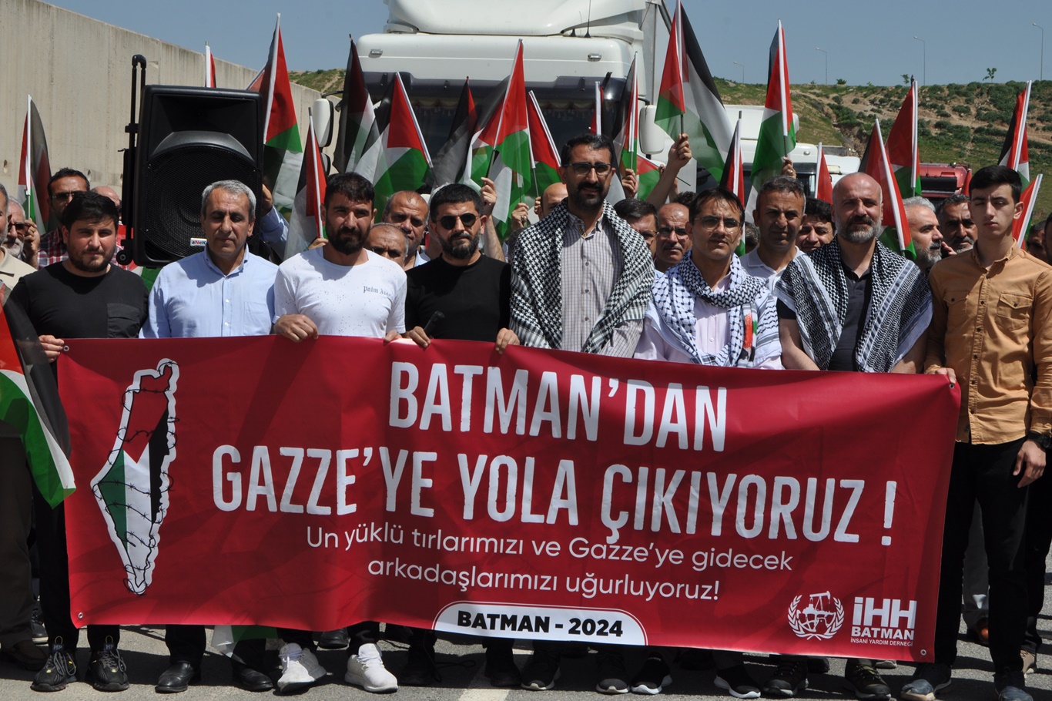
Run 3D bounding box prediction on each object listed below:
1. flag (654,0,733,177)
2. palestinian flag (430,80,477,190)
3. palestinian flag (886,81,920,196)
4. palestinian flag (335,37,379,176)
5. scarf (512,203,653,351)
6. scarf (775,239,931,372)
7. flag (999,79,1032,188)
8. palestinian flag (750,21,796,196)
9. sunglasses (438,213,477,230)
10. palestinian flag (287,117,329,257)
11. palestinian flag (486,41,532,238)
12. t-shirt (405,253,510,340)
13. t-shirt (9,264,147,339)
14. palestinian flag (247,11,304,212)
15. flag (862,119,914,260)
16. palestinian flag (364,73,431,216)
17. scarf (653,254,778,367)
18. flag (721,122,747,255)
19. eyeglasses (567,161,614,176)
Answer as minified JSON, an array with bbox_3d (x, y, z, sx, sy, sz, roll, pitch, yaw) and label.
[{"bbox_3d":[0.660,-1.014,8.600,0.310,0.706,0.200,1,1,0],"label":"flag"},{"bbox_3d":[-0.305,-0.893,9.300,0.220,0.530,0.150,5,3,0],"label":"palestinian flag"},{"bbox_3d":[1.500,-0.833,8.800,0.172,0.518,0.150,1,1,0],"label":"palestinian flag"},{"bbox_3d":[-0.695,-0.980,9.000,0.186,0.624,0.180,1,1,0],"label":"palestinian flag"},{"bbox_3d":[0.196,-0.223,7.570,0.503,0.593,0.330,1,1,-1],"label":"scarf"},{"bbox_3d":[1.127,-0.132,7.550,0.541,0.512,0.330,1,1,2],"label":"scarf"},{"bbox_3d":[1.934,-0.830,8.700,0.157,0.480,0.150,1,1,0],"label":"flag"},{"bbox_3d":[0.977,-0.936,8.700,0.200,0.760,0.160,0,3,0],"label":"palestinian flag"},{"bbox_3d":[-0.234,-0.446,7.560,0.142,0.050,0.140,-7,2,5],"label":"sunglasses"},{"bbox_3d":[-0.804,-0.589,8.100,0.180,0.560,0.150,0,3,0],"label":"palestinian flag"},{"bbox_3d":[-0.083,-0.867,9.000,0.220,0.800,0.170,3,3,0],"label":"palestinian flag"},{"bbox_3d":[-0.231,0.006,7.450,0.470,0.660,0.260,0,3,0],"label":"t-shirt"},{"bbox_3d":[-1.545,0.026,7.580,0.495,0.654,0.280,1,1,-5],"label":"t-shirt"},{"bbox_3d":[-0.949,-0.908,8.500,0.220,0.790,0.170,0,3,-6],"label":"palestinian flag"},{"bbox_3d":[1.313,-0.582,8.000,0.220,0.530,0.150,-6,3,-6],"label":"flag"},{"bbox_3d":[-0.517,-0.812,8.700,0.294,0.574,0.200,1,1,0],"label":"palestinian flag"},{"bbox_3d":[0.638,-0.111,7.380,0.450,0.440,0.270,0,3,-6],"label":"scarf"},{"bbox_3d":[0.744,-0.592,8.050,0.170,0.550,0.140,0,3,0],"label":"flag"},{"bbox_3d":[0.214,-0.609,7.320,0.150,0.050,0.145,0,3,-2],"label":"eyeglasses"}]

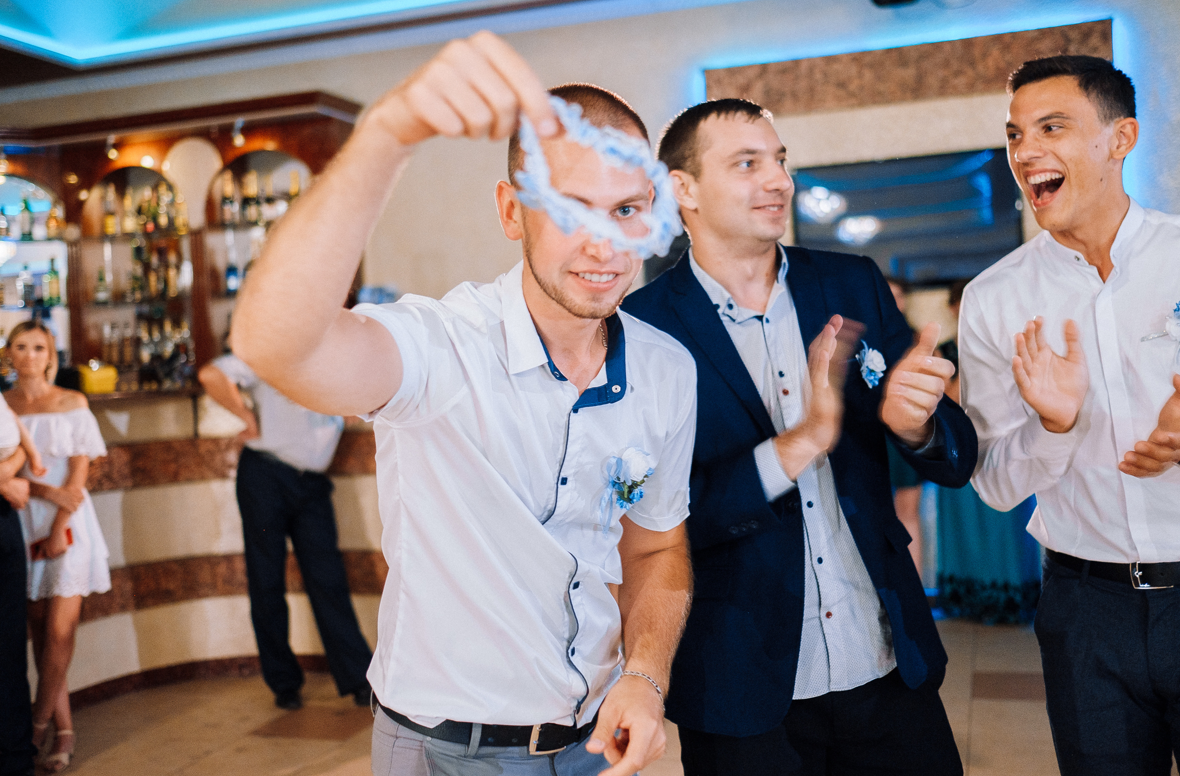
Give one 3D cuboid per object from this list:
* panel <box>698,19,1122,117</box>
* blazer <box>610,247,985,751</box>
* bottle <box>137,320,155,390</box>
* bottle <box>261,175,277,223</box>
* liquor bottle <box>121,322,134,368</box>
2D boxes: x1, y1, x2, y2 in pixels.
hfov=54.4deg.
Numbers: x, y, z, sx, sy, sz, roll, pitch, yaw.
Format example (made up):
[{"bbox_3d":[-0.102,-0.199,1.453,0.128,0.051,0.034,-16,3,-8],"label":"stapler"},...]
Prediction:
[{"bbox_3d":[1.683,-1.690,6.226,2.120,0.311,0.050,-2,0,16],"label":"panel"},{"bbox_3d":[0.323,0.163,1.790,0.570,0.760,0.400,-5,0,-5],"label":"blazer"},{"bbox_3d":[-2.554,-0.191,6.600,0.095,0.392,0.095,-2,0,16],"label":"bottle"},{"bbox_3d":[-1.950,-1.147,6.970,0.084,0.282,0.084,-2,0,19],"label":"bottle"},{"bbox_3d":[-2.761,-0.259,6.850,0.078,0.275,0.078,-2,0,16],"label":"liquor bottle"}]

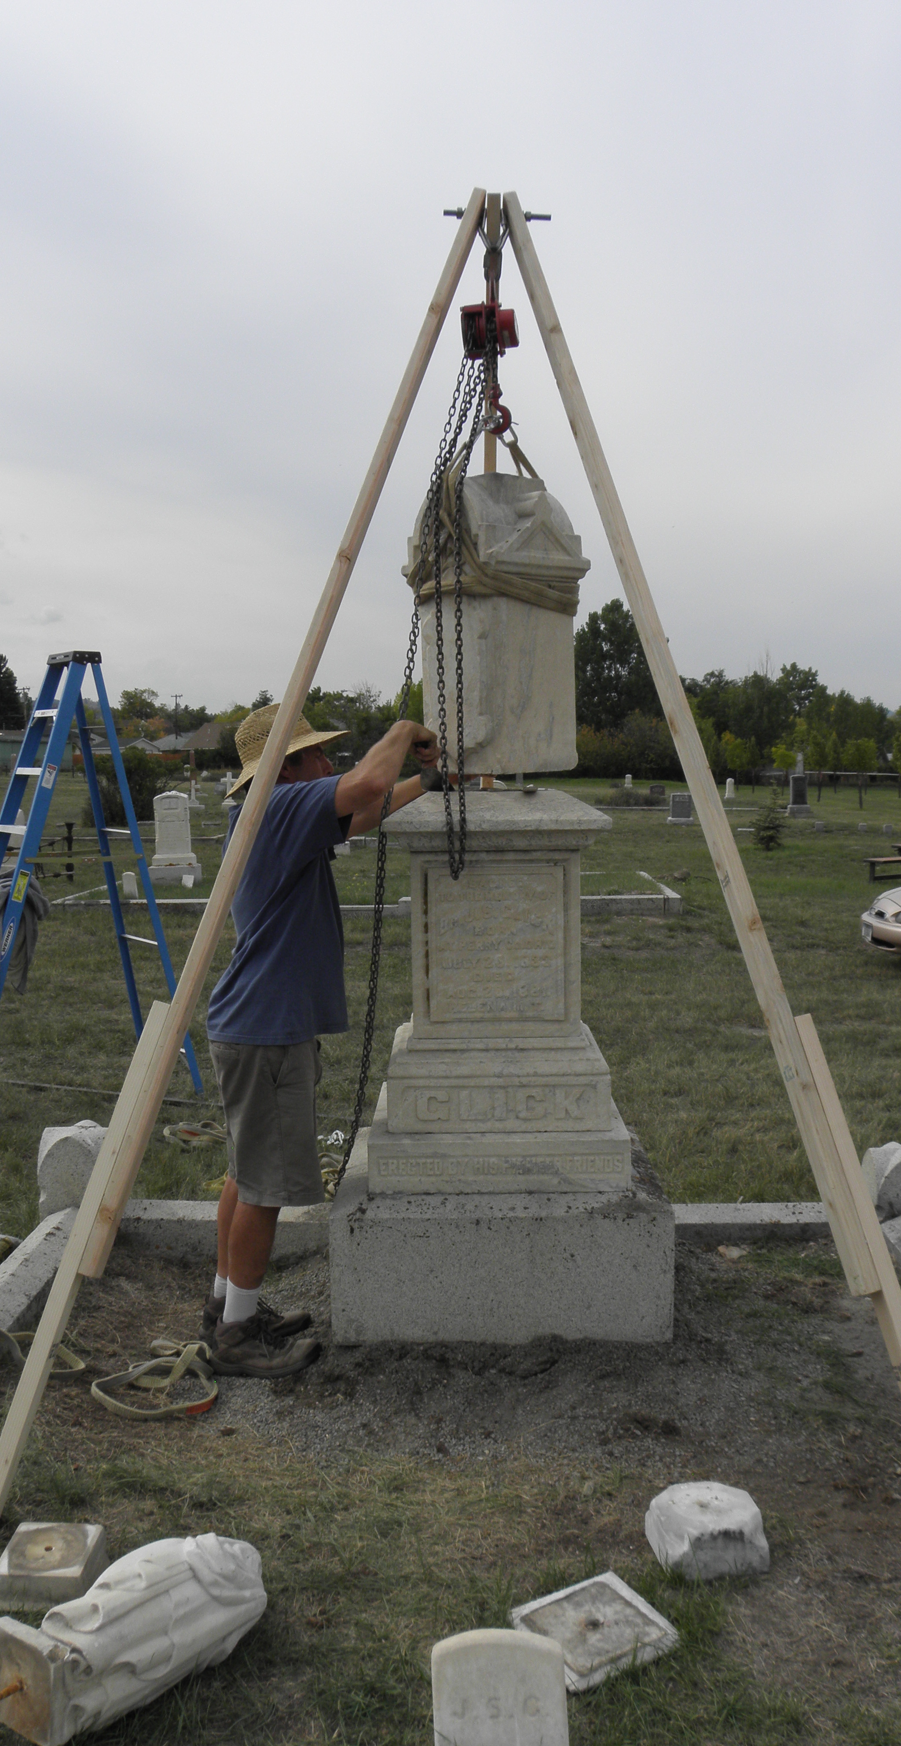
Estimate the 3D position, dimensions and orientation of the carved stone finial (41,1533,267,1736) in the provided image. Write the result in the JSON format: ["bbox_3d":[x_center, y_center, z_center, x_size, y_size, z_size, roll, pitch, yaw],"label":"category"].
[{"bbox_3d":[-0.546,1.344,2.349,0.450,0.230,0.230,-5,6,-39],"label":"carved stone finial"}]

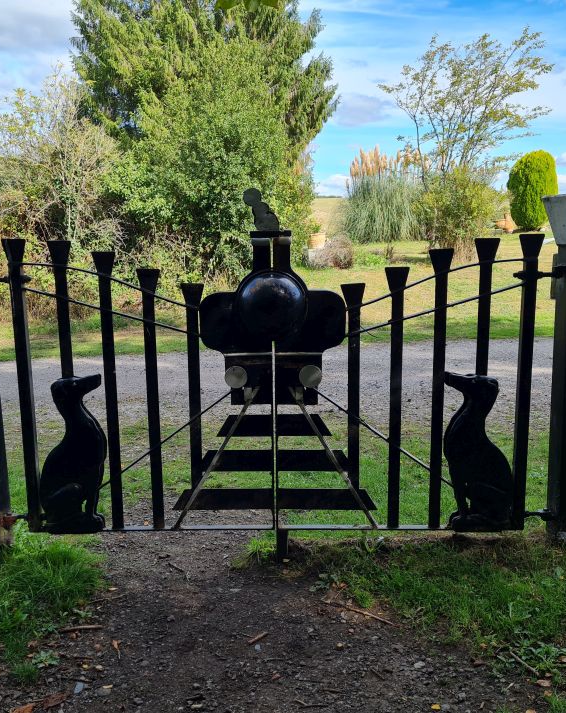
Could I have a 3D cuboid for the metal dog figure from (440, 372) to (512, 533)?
[{"bbox_3d":[0.875,0.421,3.213,0.296,0.727,0.110,-1,11,0],"label":"metal dog figure"}]

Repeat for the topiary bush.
[{"bbox_3d":[7.678,-5.081,21.964,1.540,2.433,1.540,3,11,19],"label":"topiary bush"}]

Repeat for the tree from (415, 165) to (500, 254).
[{"bbox_3d":[4.364,-3.622,17.648,2.127,2.181,2.021,2,11,14],"label":"tree"}]

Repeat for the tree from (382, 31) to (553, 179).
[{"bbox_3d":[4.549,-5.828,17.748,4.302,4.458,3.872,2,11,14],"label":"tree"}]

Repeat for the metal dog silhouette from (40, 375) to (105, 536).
[{"bbox_3d":[-0.928,0.429,3.179,0.282,0.712,0.110,-1,11,0],"label":"metal dog silhouette"}]

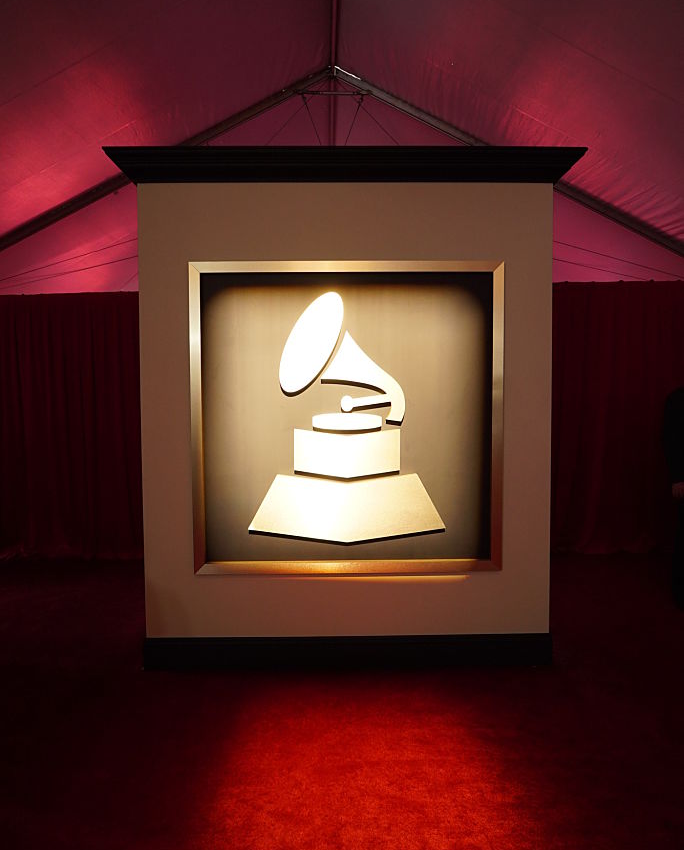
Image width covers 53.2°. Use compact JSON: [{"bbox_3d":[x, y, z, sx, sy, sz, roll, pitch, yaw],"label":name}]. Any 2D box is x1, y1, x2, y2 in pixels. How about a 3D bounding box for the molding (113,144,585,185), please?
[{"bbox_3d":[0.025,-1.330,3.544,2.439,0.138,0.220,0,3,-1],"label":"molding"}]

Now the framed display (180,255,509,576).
[{"bbox_3d":[0.030,-0.036,3.661,1.537,1.531,0.090,0,3,-1],"label":"framed display"}]

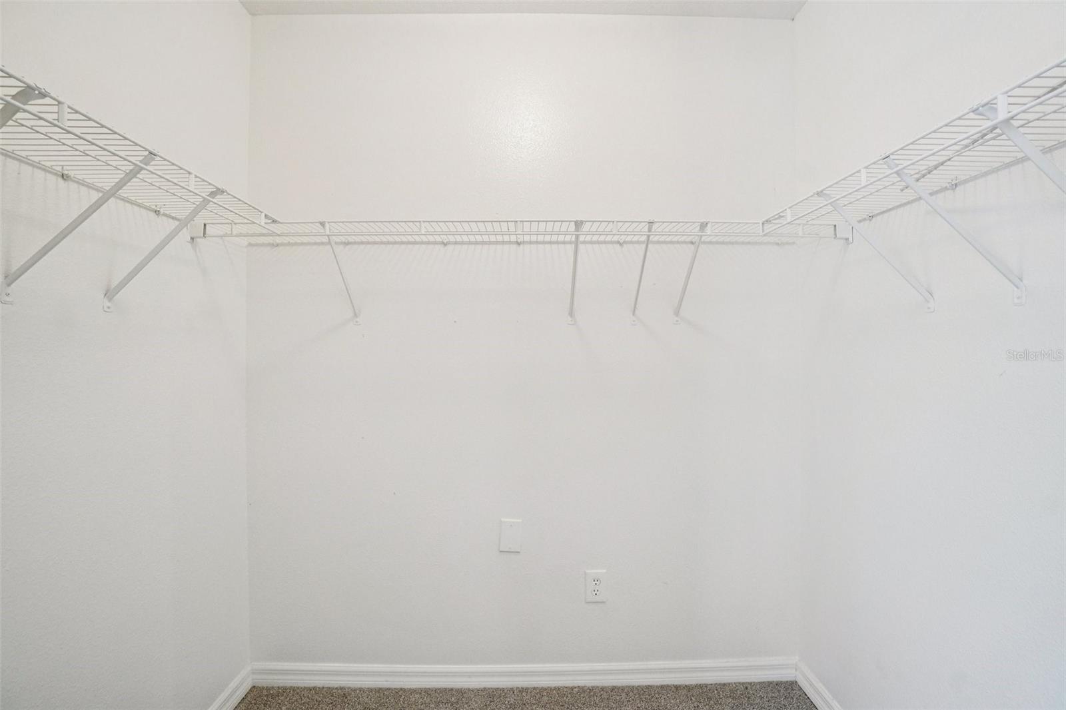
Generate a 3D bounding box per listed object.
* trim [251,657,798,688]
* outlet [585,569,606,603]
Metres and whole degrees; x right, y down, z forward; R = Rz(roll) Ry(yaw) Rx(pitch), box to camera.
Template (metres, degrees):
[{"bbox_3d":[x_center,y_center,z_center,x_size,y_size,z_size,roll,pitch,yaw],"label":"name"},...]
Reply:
[{"bbox_3d":[-0.023,1.212,1.688,2.090,0.084,0.015,0,0,-1],"label":"trim"},{"bbox_3d":[0.241,0.884,1.695,0.078,0.122,0.009,0,0,-1],"label":"outlet"}]

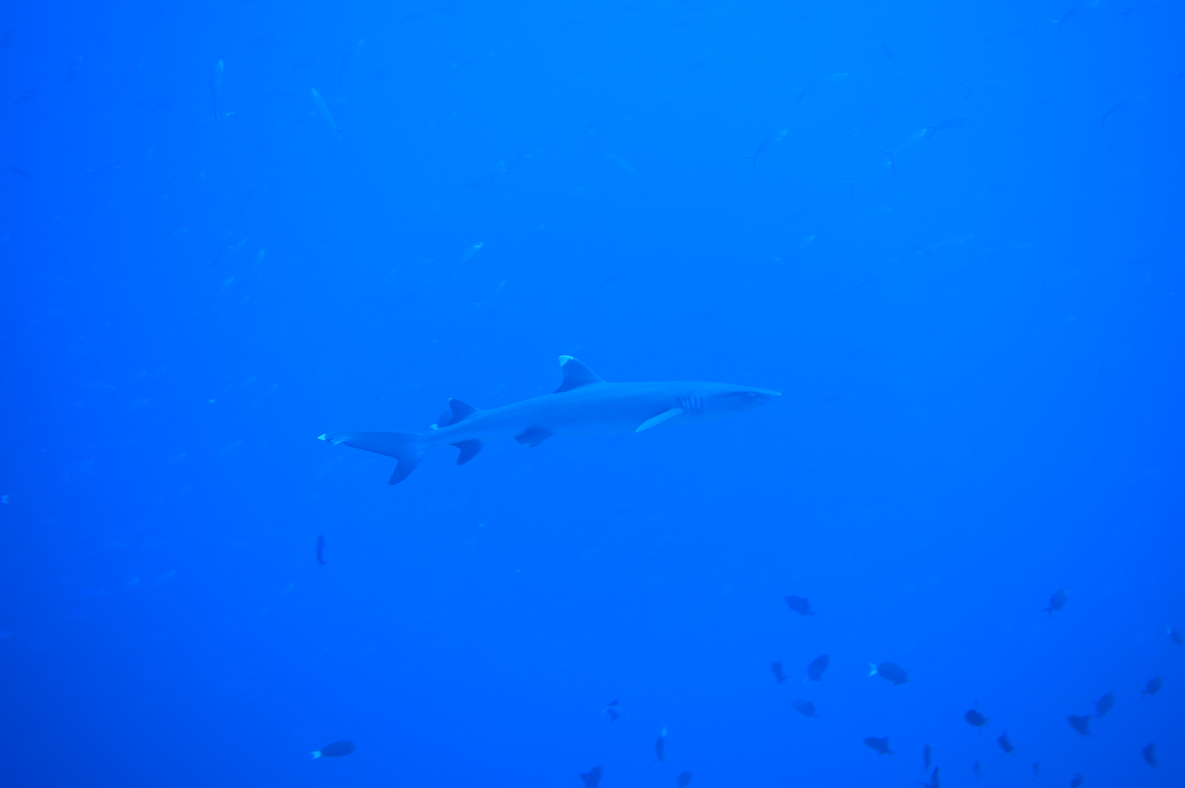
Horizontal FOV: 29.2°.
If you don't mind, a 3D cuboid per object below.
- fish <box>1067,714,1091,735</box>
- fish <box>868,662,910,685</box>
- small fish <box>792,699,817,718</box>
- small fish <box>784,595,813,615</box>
[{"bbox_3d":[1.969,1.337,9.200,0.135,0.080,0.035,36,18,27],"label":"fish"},{"bbox_3d":[1.176,1.108,9.000,0.165,0.080,0.035,17,0,0],"label":"fish"},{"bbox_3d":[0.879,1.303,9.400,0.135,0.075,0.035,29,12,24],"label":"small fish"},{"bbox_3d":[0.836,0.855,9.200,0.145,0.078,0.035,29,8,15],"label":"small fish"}]

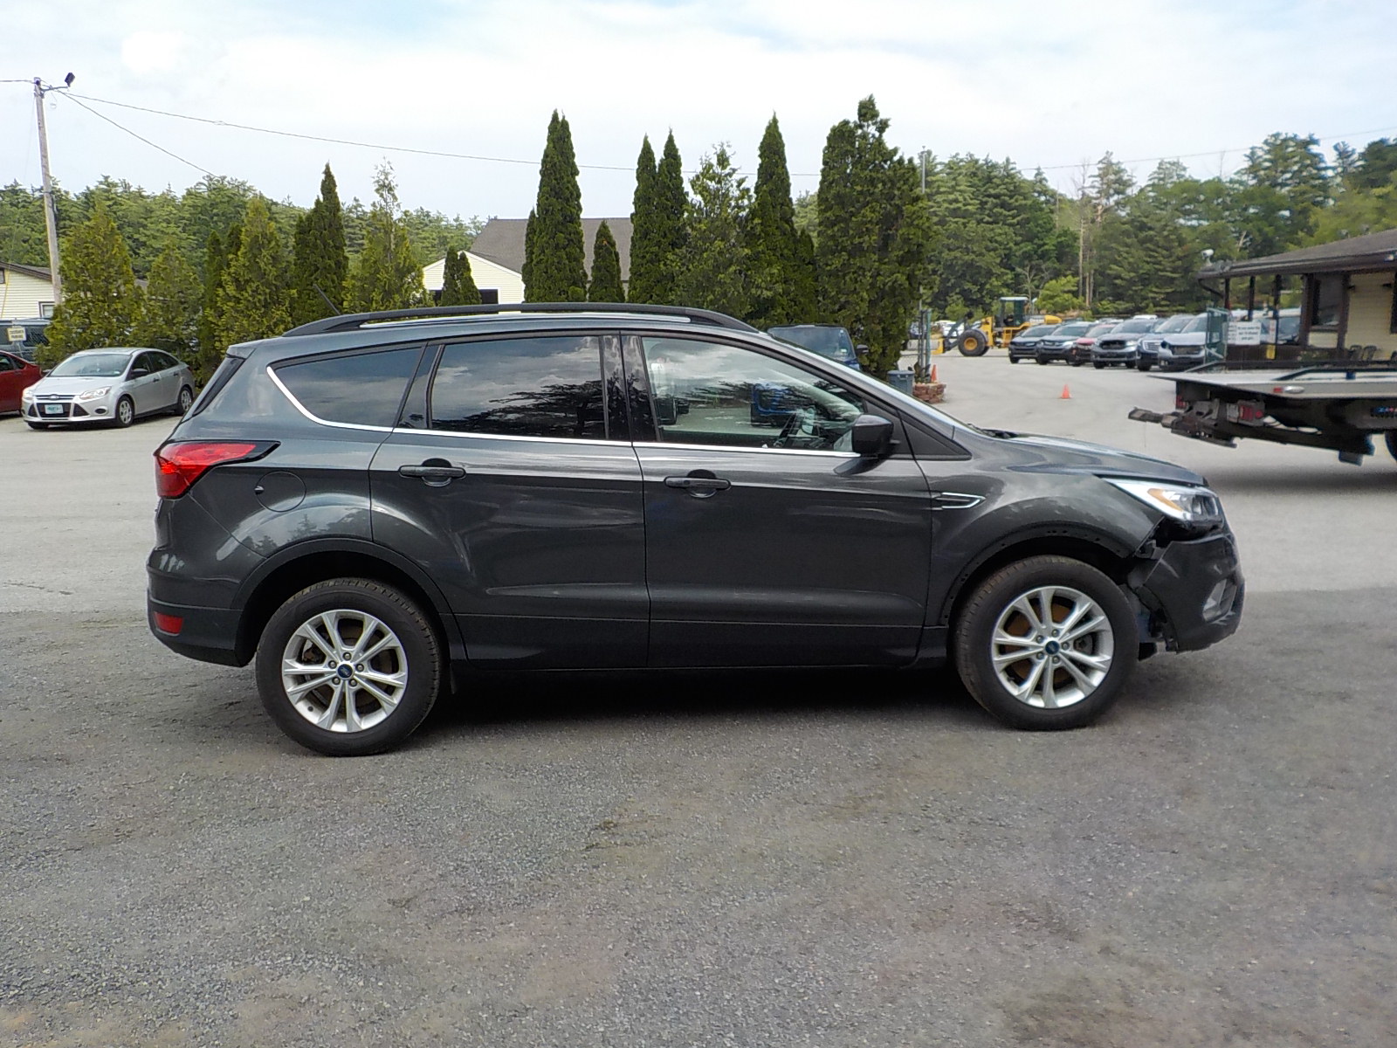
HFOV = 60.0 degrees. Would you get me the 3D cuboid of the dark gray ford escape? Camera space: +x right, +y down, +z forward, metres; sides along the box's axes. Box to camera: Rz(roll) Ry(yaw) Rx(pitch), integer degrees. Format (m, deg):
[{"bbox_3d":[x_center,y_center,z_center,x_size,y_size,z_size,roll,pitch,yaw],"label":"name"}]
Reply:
[{"bbox_3d":[0.004,-0.130,5.408,4.530,1.690,1.900,-2,9,-3],"label":"dark gray ford escape"}]

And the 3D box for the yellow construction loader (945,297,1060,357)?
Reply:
[{"bbox_3d":[15.689,-10.371,63.500,6.800,3.080,2.450,1,9,15],"label":"yellow construction loader"}]

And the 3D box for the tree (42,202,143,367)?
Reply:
[{"bbox_3d":[-14.118,-5.104,28.312,2.450,4.732,2.450,-1,9,0],"label":"tree"}]

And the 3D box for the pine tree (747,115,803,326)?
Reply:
[{"bbox_3d":[1.685,-5.752,26.427,1.400,6.091,1.400,-1,9,0],"label":"pine tree"}]

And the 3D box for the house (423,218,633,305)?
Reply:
[{"bbox_3d":[-7.921,-11.949,60.856,12.000,7.900,15.000,-1,9,0],"label":"house"}]

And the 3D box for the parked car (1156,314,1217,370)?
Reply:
[{"bbox_3d":[16.110,-5.564,37.231,4.850,1.770,1.970,-9,12,-39],"label":"parked car"}]

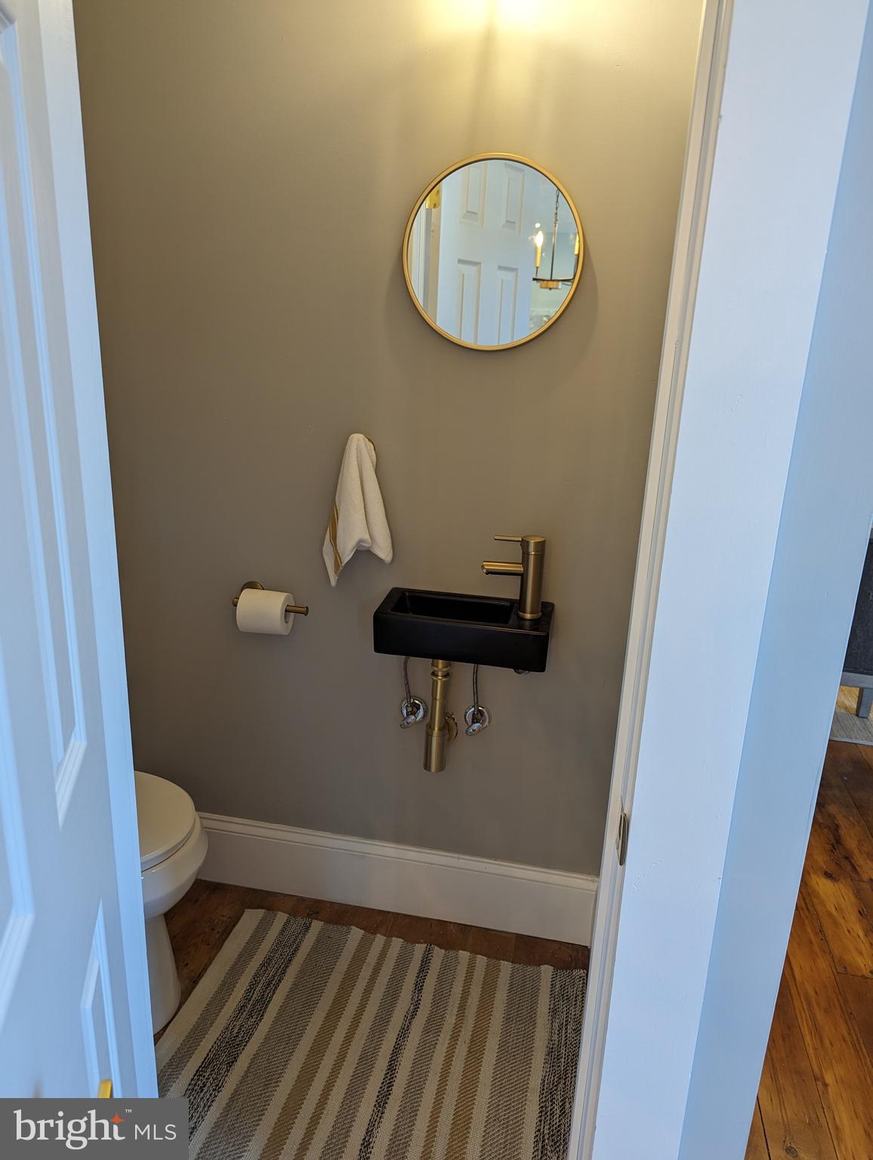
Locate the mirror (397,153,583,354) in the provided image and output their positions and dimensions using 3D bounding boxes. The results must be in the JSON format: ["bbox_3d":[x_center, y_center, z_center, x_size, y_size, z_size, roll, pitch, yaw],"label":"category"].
[{"bbox_3d":[0.113,-0.656,1.631,0.368,0.368,0.029,5,17,11],"label":"mirror"}]

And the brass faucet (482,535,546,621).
[{"bbox_3d":[0.161,-0.011,1.718,0.138,0.176,0.050,5,17,11],"label":"brass faucet"}]

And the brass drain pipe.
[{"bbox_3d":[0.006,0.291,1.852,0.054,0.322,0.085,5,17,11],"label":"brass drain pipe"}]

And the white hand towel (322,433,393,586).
[{"bbox_3d":[-0.176,-0.150,1.816,0.169,0.357,0.070,5,17,11],"label":"white hand towel"}]

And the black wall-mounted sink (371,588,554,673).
[{"bbox_3d":[0.065,0.105,1.776,0.370,0.091,0.191,5,17,11],"label":"black wall-mounted sink"}]

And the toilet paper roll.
[{"bbox_3d":[-0.395,0.075,1.875,0.104,0.100,0.100,5,17,11],"label":"toilet paper roll"}]

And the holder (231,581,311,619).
[{"bbox_3d":[-0.378,0.051,1.905,0.187,0.060,0.098,5,17,11],"label":"holder"}]

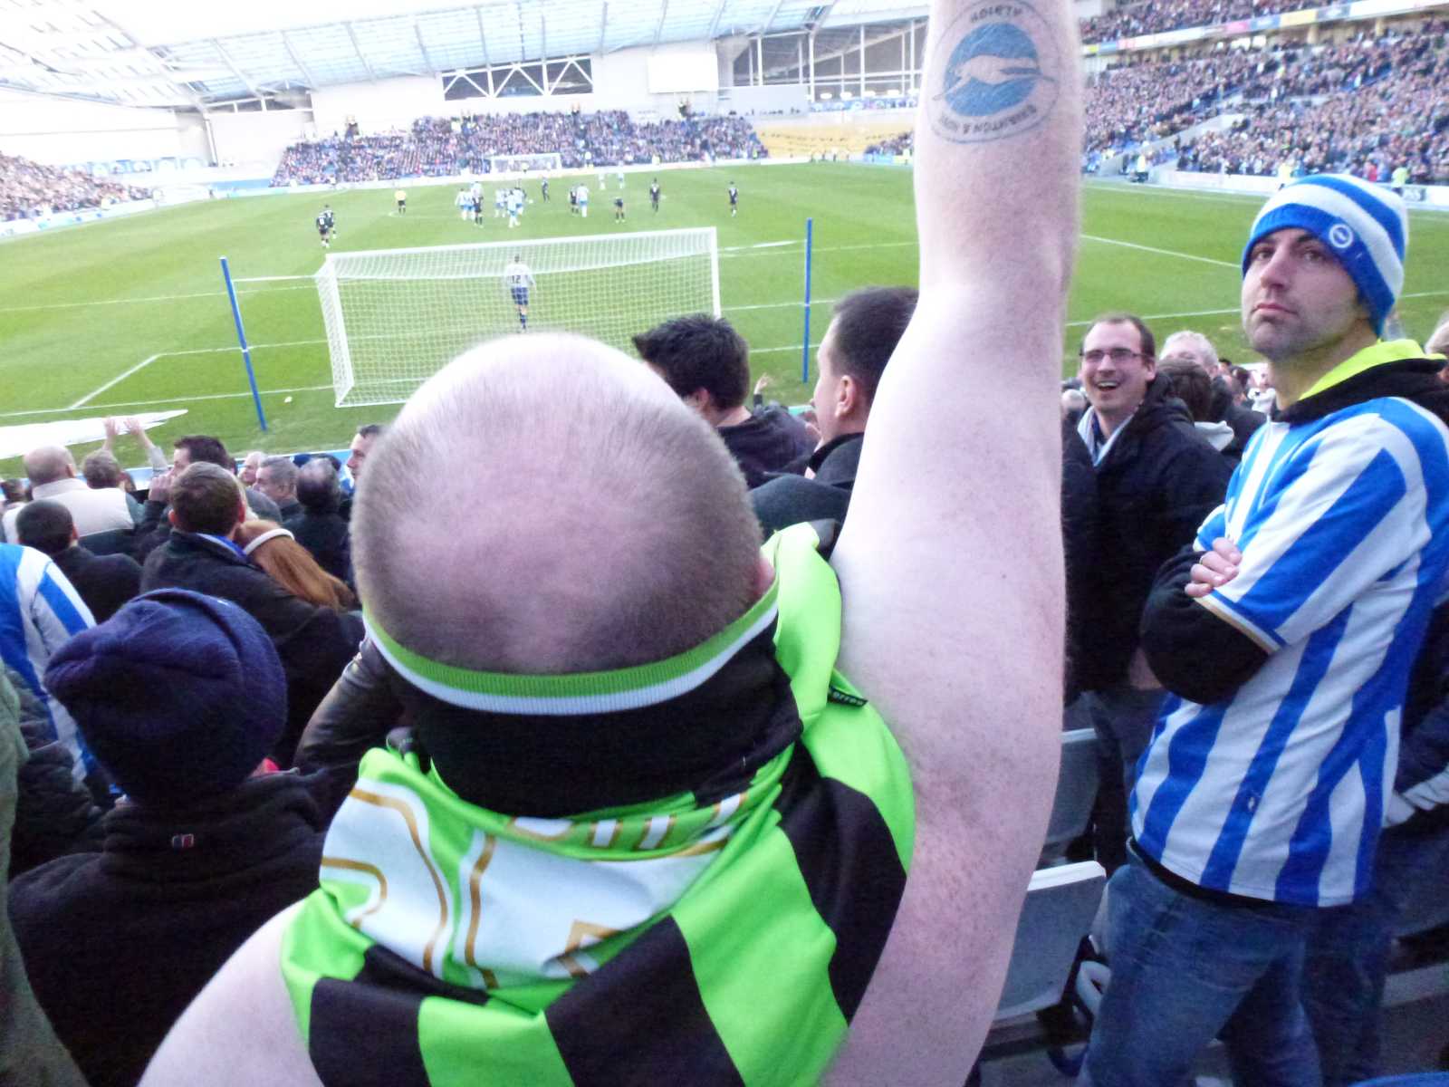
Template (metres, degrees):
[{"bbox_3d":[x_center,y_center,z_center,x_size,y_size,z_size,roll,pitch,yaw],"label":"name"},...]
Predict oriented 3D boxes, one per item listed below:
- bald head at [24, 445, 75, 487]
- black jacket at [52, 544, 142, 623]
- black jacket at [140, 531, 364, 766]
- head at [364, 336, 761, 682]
[{"bbox_3d":[-2.719,-0.281,4.043,0.170,0.235,0.205,-10,23,-16],"label":"bald head"},{"bbox_3d":[-2.273,0.337,3.580,0.530,0.680,0.320,-9,23,-14],"label":"black jacket"},{"bbox_3d":[-1.294,0.260,2.832,0.580,0.700,0.360,-9,23,-15],"label":"black jacket"},{"bbox_3d":[-0.065,0.034,0.428,0.165,0.235,0.205,-5,23,-6],"label":"head"}]

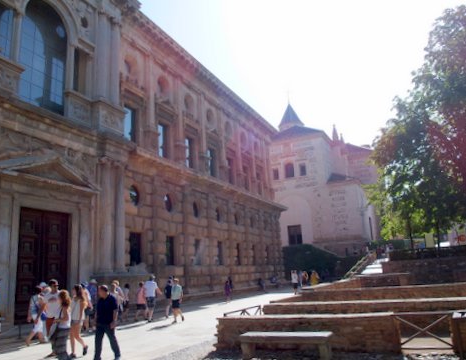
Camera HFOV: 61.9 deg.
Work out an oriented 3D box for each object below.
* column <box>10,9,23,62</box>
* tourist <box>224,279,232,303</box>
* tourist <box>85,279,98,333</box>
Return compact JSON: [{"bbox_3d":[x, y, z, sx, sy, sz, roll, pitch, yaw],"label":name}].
[{"bbox_3d":[-10.021,-6.687,18.106,0.440,2.754,0.440,-10,-15,25],"label":"column"},{"bbox_3d":[-0.352,6.876,23.942,0.480,1.379,0.450,-10,-15,25],"label":"tourist"},{"bbox_3d":[-4.928,4.388,13.620,0.500,1.744,0.420,-5,-14,4],"label":"tourist"}]

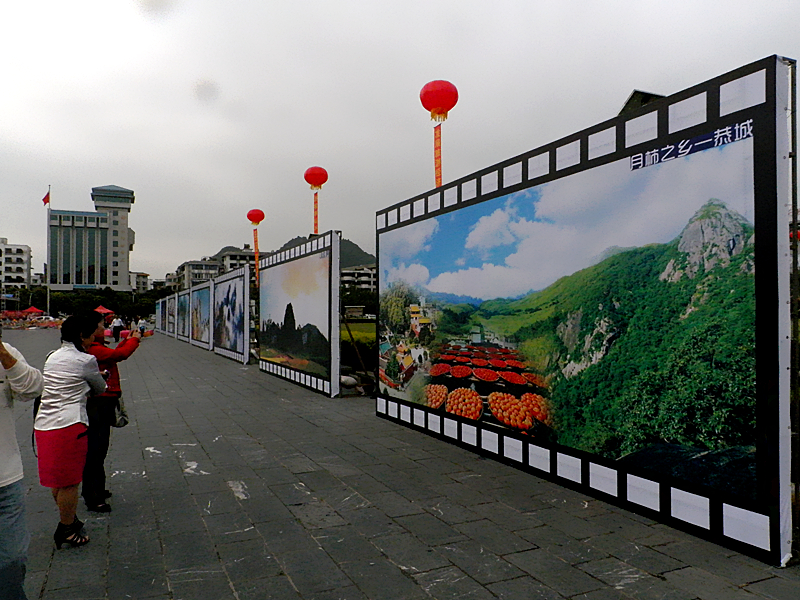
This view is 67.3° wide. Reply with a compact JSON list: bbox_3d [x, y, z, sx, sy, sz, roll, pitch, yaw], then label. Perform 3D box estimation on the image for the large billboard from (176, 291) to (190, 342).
[{"bbox_3d":[-13.561,1.001,38.113,0.200,3.210,6.900,1,-2,-25],"label":"large billboard"}]

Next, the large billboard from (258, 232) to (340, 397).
[{"bbox_3d":[-2.604,0.359,14.657,0.188,3.210,6.520,1,-2,-25],"label":"large billboard"}]

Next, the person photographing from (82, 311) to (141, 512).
[{"bbox_3d":[-2.359,0.866,4.941,0.520,1.570,0.480,2,-2,-36],"label":"person photographing"}]

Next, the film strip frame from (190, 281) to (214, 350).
[{"bbox_3d":[-9.832,0.836,30.065,0.188,3.190,6.450,1,-2,-25],"label":"film strip frame"}]

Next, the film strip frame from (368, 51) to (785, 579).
[{"bbox_3d":[1.079,0.131,6.619,0.180,3.170,6.310,1,-2,-25],"label":"film strip frame"}]

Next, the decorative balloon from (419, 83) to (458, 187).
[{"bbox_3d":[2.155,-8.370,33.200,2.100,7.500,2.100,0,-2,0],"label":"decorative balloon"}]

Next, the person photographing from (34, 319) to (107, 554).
[{"bbox_3d":[-2.287,0.906,4.170,0.430,1.570,0.420,-1,-2,38],"label":"person photographing"}]

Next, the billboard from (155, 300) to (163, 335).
[{"bbox_3d":[-25.146,1.840,62.962,0.188,3.190,6.450,1,-2,-25],"label":"billboard"}]

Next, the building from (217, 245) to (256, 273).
[{"bbox_3d":[-58.745,-5.095,220.855,18.000,27.000,13.000,1,-2,-14],"label":"building"}]

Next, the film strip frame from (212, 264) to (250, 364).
[{"bbox_3d":[-6.352,0.575,22.615,0.200,3.210,6.750,1,-2,-25],"label":"film strip frame"}]

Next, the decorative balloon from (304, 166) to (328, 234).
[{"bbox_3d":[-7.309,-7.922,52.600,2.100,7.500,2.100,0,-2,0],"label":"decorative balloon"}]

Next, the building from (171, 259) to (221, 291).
[{"bbox_3d":[-72.400,-2.309,216.000,12.000,19.600,33.000,1,-2,-25],"label":"building"}]

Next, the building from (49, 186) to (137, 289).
[{"bbox_3d":[-100.460,-14.286,196.104,25.000,43.400,15.000,1,-2,-25],"label":"building"}]

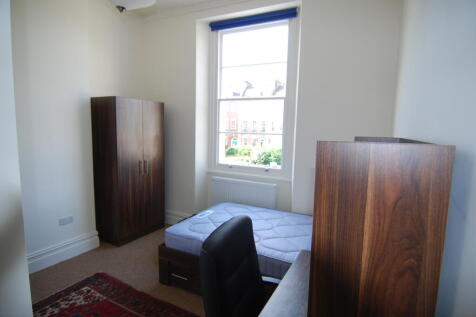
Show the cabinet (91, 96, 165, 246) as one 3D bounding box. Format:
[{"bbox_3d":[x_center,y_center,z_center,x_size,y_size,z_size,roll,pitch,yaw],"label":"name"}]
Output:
[{"bbox_3d":[-1.540,0.144,3.422,0.480,1.885,0.826,4,6,23],"label":"cabinet"}]

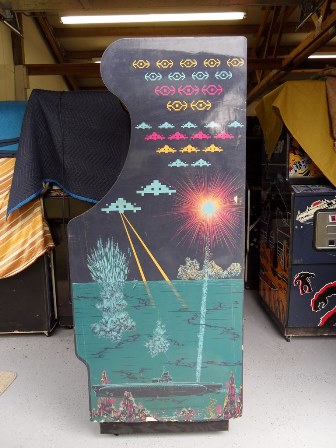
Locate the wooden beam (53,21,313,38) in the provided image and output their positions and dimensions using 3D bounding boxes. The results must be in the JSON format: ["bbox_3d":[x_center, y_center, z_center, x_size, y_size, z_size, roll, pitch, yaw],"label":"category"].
[{"bbox_3d":[0.201,-2.636,4.920,3.560,0.105,0.050,-1,8,1],"label":"wooden beam"}]

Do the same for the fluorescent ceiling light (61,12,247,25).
[{"bbox_3d":[-0.188,-2.670,4.700,2.400,0.065,0.110,-1,8,1],"label":"fluorescent ceiling light"}]

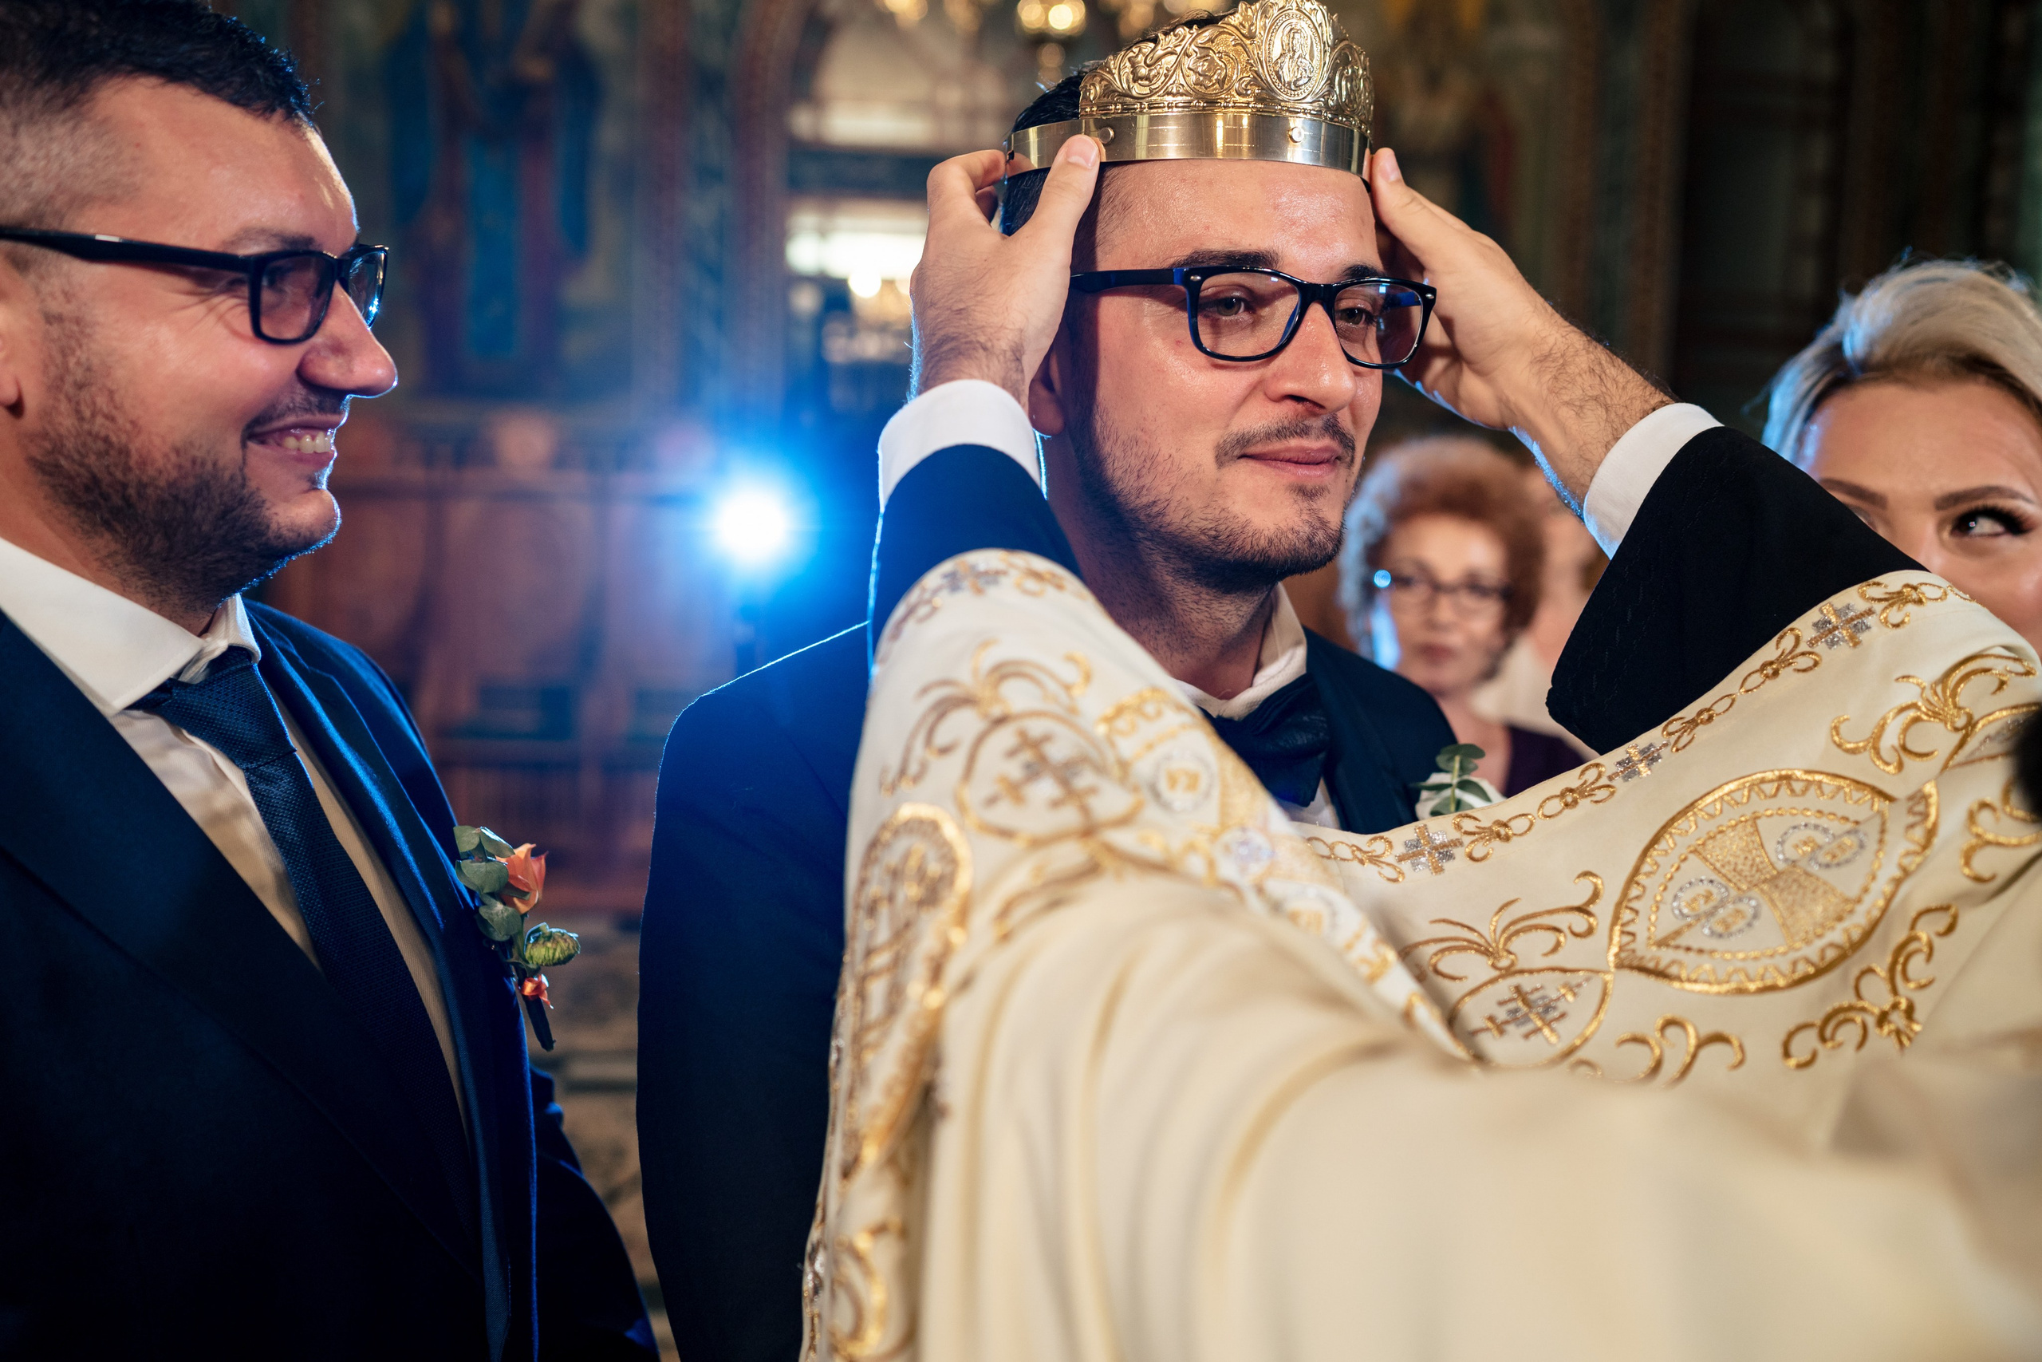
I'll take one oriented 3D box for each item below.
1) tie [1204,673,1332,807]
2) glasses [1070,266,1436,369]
[{"bbox_3d":[0.099,0.029,0.937,0.116,0.062,0.036,-2,7,-33],"label":"tie"},{"bbox_3d":[0.102,-0.170,0.944,0.141,0.046,0.145,-2,9,-27],"label":"glasses"}]

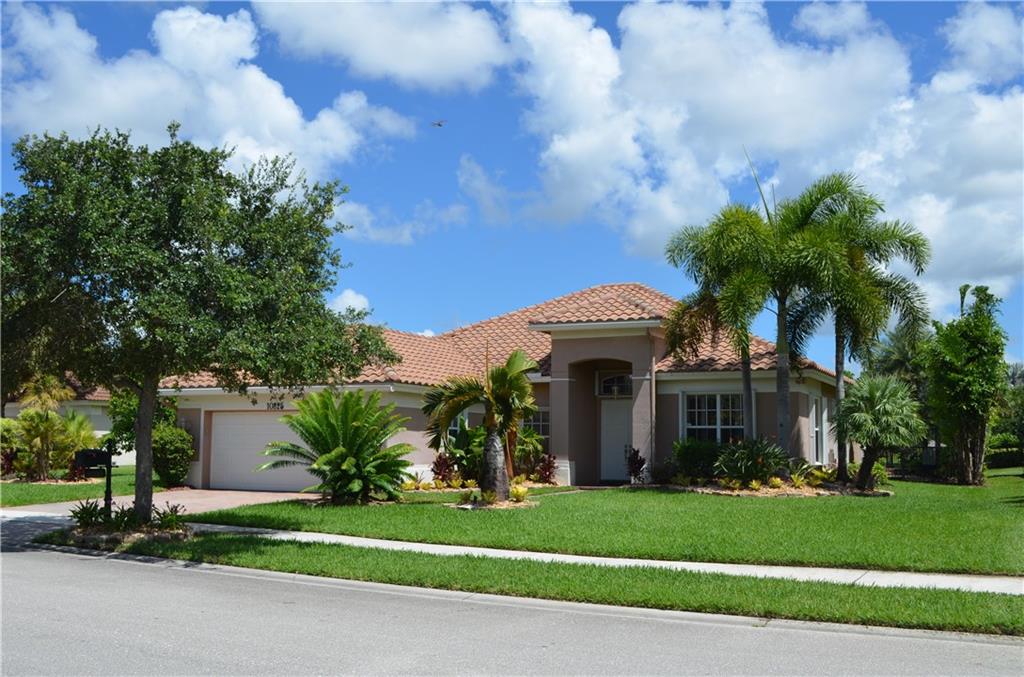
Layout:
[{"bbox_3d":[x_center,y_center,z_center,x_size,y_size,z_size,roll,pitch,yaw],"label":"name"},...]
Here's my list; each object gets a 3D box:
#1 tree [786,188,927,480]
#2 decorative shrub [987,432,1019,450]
[{"bbox_3d":[9.120,-0.036,26.730,3.664,7.494,3.900,1,-5,0],"label":"tree"},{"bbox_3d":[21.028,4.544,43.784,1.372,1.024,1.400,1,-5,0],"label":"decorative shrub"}]

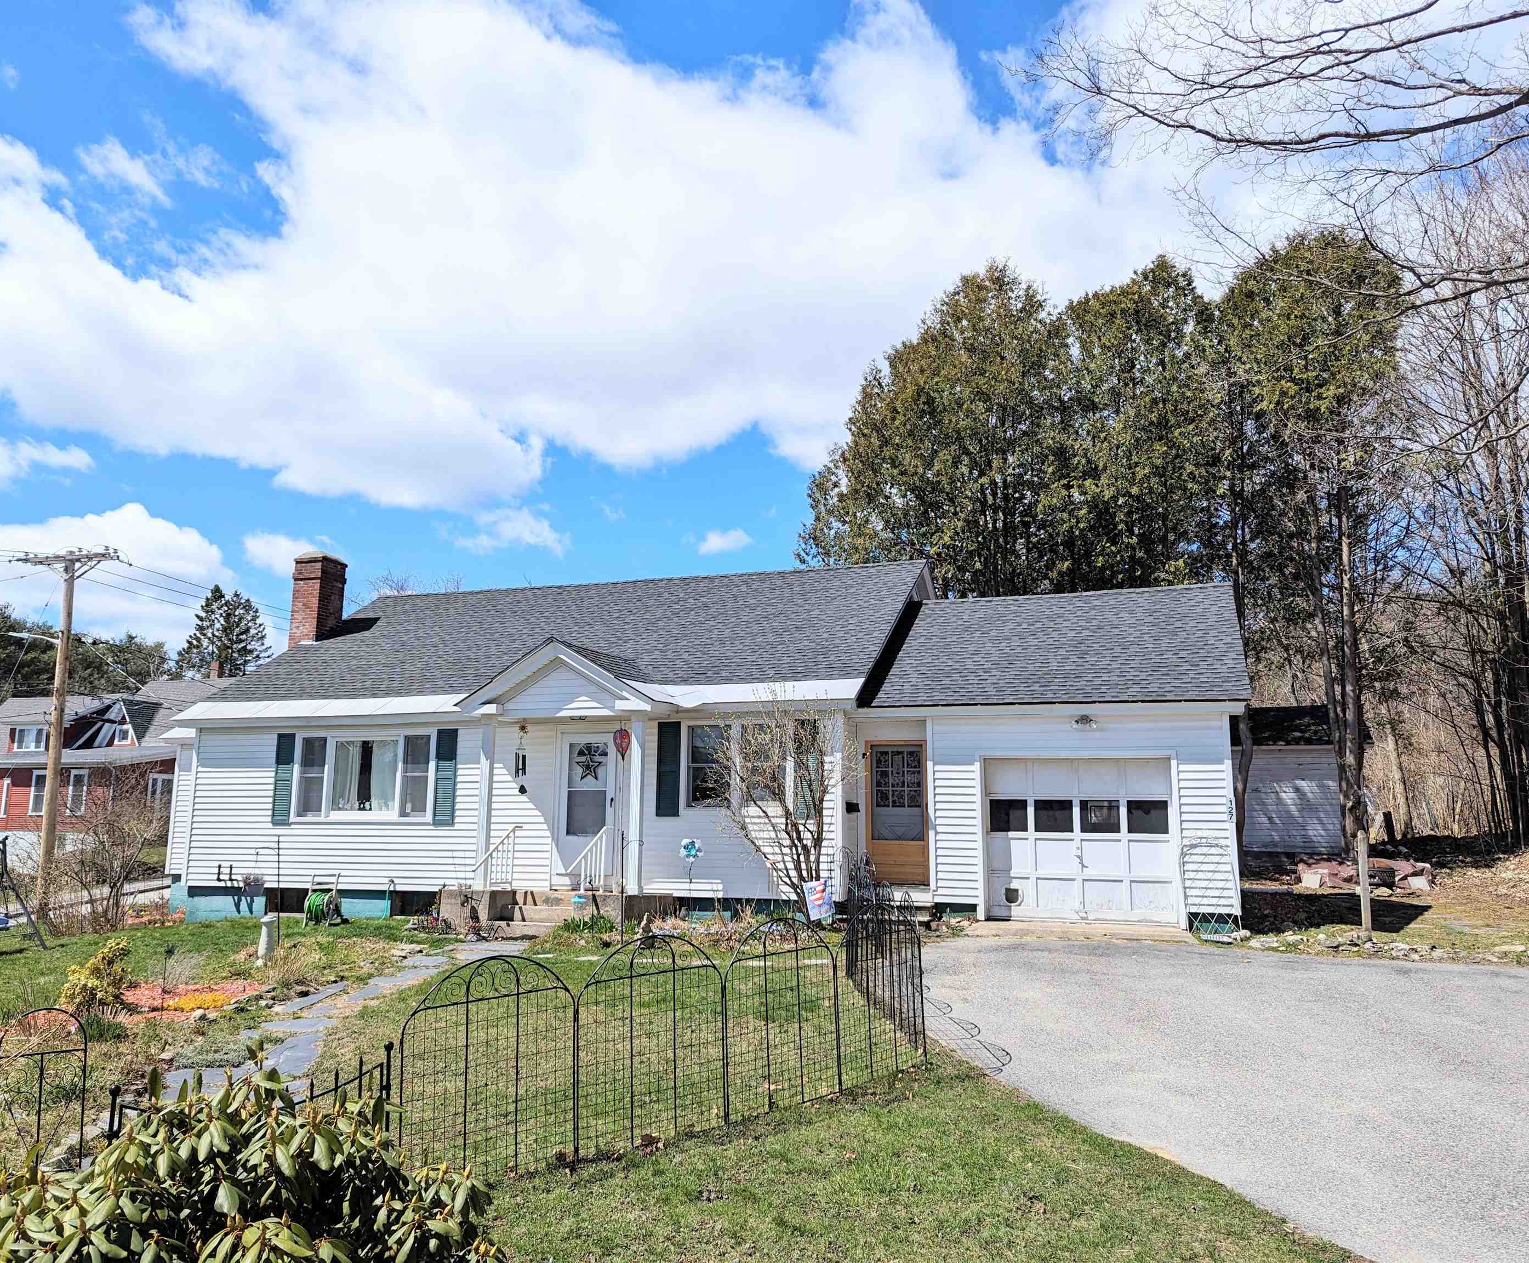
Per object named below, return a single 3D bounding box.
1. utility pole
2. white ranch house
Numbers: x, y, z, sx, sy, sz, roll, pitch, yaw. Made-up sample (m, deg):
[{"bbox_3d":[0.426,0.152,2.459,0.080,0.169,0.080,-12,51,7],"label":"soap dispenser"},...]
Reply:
[{"bbox_3d":[-18.190,2.504,29.806,2.550,9.582,0.700,-1,-10,8],"label":"utility pole"},{"bbox_3d":[-1.693,1.714,21.116,19.000,6.600,10.200,-3,-10,19],"label":"white ranch house"}]

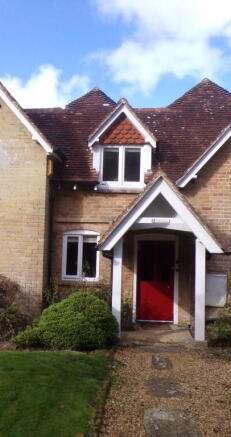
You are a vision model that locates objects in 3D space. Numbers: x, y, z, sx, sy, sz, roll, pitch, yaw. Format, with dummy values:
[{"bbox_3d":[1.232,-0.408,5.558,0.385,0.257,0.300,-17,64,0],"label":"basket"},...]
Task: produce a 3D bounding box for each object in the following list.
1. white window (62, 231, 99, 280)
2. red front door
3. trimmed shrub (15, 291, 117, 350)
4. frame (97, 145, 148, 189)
[{"bbox_3d":[-0.788,0.854,9.264,0.861,1.151,0.100,1,-3,6],"label":"white window"},{"bbox_3d":[0.907,1.399,9.107,0.837,1.803,0.070,1,-3,6],"label":"red front door"},{"bbox_3d":[-0.878,1.850,7.598,1.806,0.910,1.300,1,-3,6],"label":"trimmed shrub"},{"bbox_3d":[0.165,-1.163,9.243,1.096,1.021,0.100,1,-3,6],"label":"frame"}]

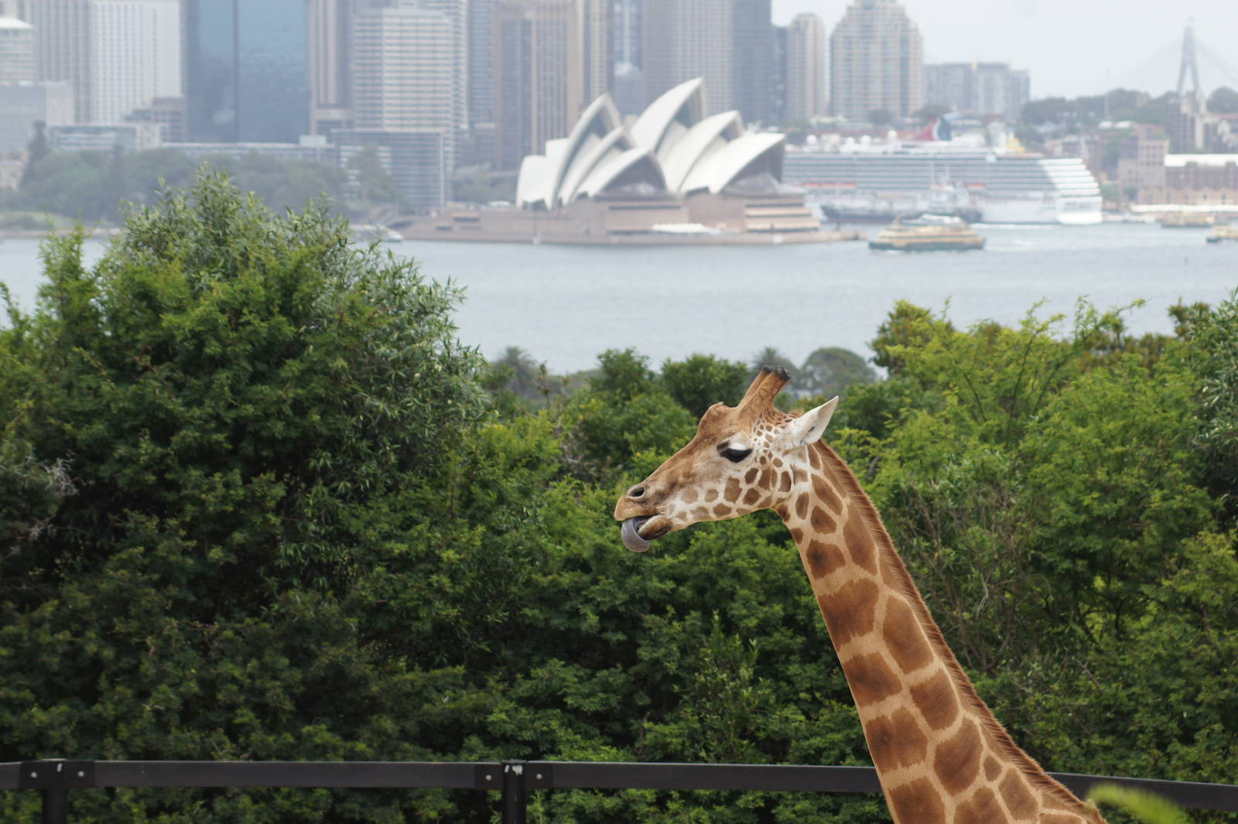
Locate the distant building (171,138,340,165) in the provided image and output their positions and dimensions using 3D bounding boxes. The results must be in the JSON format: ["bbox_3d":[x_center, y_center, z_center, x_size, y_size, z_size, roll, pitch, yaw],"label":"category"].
[{"bbox_3d":[-179.660,-123.150,3060.000,95.000,23.910,22.000,2,3,37],"label":"distant building"}]

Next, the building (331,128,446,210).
[{"bbox_3d":[-111.500,-115.900,2990.000,42.000,42.530,36.000,3,4,44],"label":"building"}]

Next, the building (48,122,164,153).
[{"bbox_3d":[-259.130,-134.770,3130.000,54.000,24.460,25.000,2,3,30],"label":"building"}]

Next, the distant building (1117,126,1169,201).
[{"bbox_3d":[273.470,-128.480,3230.000,24.000,41.400,24.000,1,3,27],"label":"distant building"}]

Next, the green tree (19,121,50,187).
[{"bbox_3d":[-270.320,-118.680,2860.000,14.000,32.180,14.000,0,3,0],"label":"green tree"}]

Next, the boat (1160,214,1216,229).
[{"bbox_3d":[271.440,-91.180,2950.000,25.500,7.150,9.500,0,3,-3],"label":"boat"}]

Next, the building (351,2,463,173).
[{"bbox_3d":[-117.720,-172.350,3430.000,50.000,108.290,36.000,-2,3,-30],"label":"building"}]

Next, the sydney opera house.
[{"bbox_3d":[1.470,-109.730,2690.000,108.000,68.500,168.000,-2,4,-41],"label":"sydney opera house"}]

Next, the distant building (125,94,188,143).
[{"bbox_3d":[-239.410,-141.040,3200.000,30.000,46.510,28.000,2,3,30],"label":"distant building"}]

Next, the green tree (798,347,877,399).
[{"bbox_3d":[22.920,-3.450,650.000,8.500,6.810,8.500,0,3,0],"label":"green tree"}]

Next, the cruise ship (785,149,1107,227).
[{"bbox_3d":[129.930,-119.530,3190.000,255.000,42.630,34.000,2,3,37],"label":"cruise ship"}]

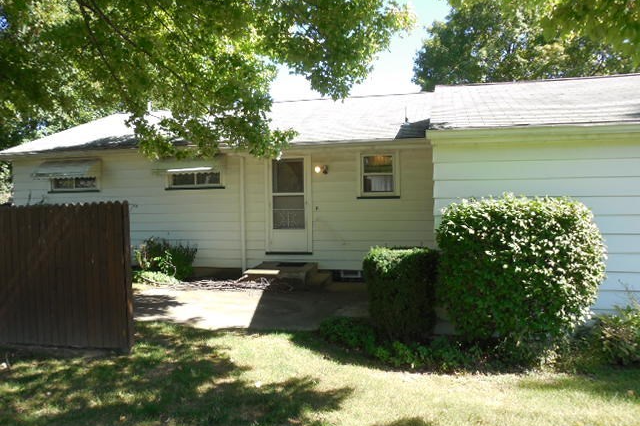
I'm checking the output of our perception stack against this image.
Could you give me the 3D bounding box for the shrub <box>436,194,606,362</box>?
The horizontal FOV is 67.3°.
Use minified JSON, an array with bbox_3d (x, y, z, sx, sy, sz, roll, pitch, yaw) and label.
[{"bbox_3d":[2.225,0.728,5.360,1.680,1.780,1.400,-1,1,14],"label":"shrub"}]

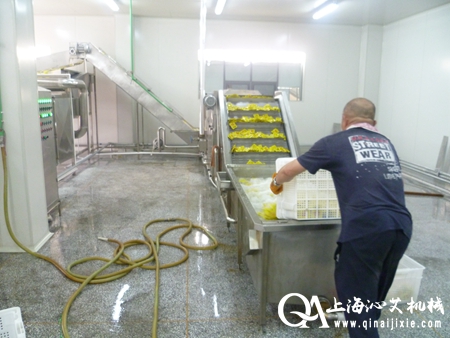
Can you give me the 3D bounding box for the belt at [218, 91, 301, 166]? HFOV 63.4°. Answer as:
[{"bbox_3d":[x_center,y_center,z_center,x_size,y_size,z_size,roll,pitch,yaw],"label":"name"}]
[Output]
[{"bbox_3d":[0.420,-0.507,4.743,0.950,1.000,1.050,0,12,-6],"label":"belt"}]

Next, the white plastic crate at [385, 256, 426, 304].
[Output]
[{"bbox_3d":[1.270,0.837,3.020,0.410,0.295,0.580,0,12,-6],"label":"white plastic crate"}]

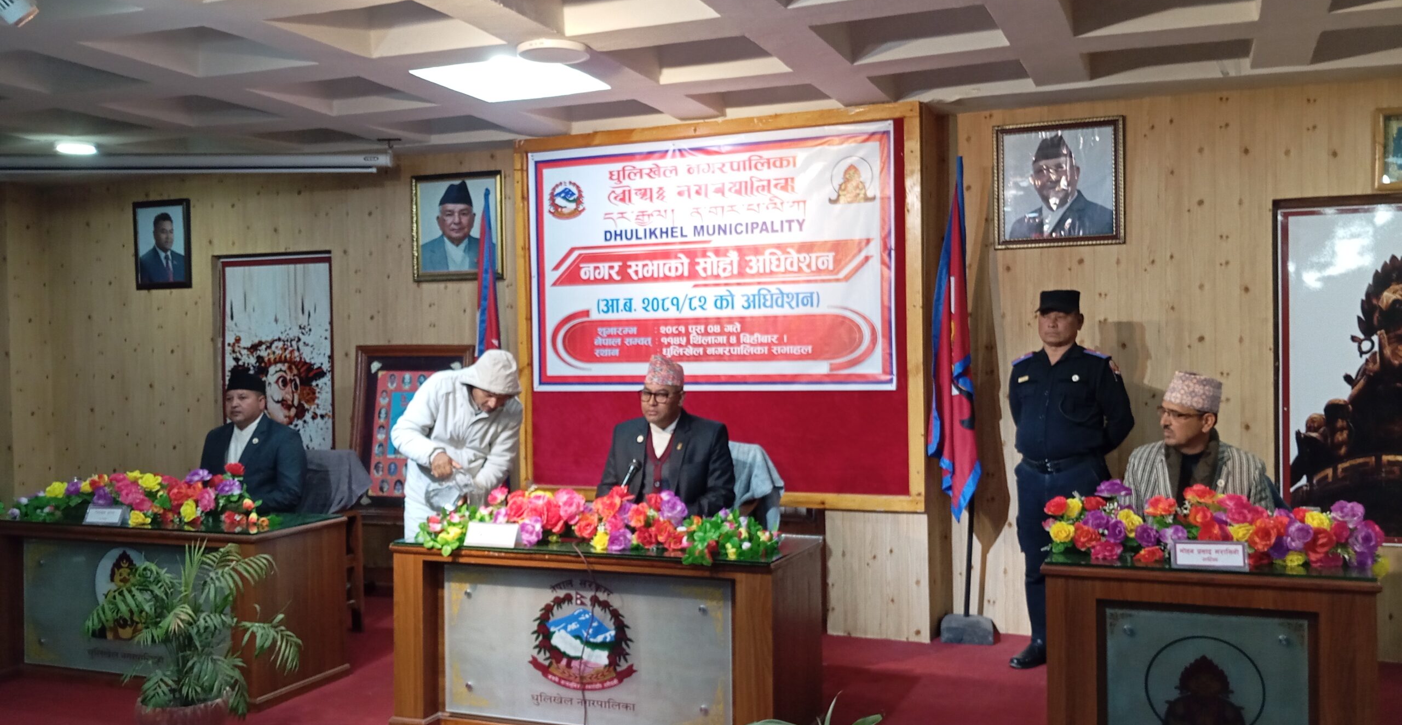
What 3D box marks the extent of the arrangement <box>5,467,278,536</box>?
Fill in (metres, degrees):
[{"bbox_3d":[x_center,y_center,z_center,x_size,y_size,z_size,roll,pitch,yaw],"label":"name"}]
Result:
[{"bbox_3d":[-2.612,0.614,5.233,1.421,0.245,0.284,-1,0,22],"label":"arrangement"}]

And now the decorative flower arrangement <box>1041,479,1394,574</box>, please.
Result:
[{"bbox_3d":[1.563,0.521,3.518,0.950,0.230,0.270,-1,0,20],"label":"decorative flower arrangement"}]

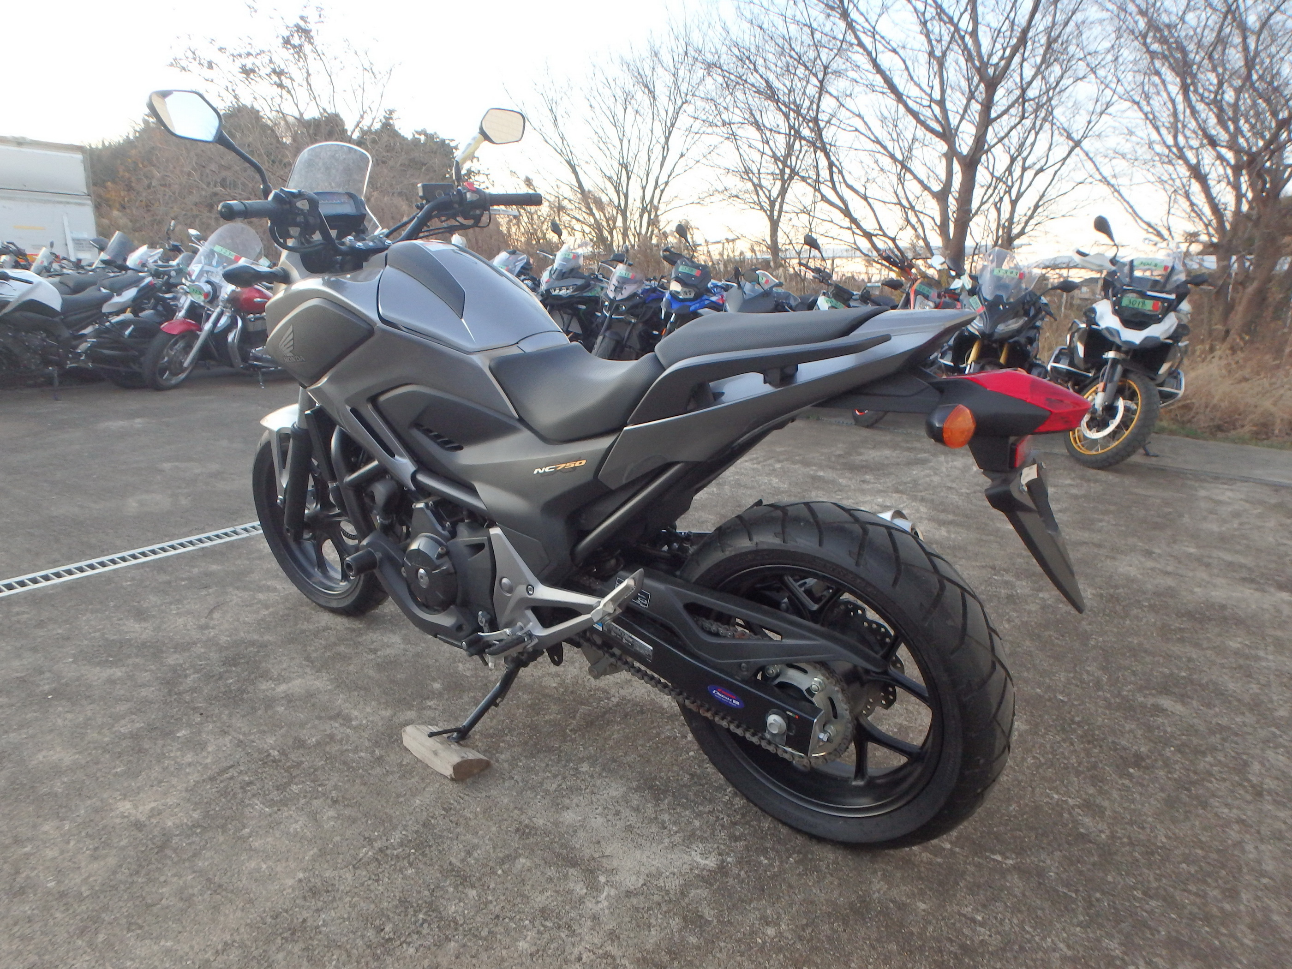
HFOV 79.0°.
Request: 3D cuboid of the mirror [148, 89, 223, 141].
[{"bbox_3d":[-0.802,-0.640,1.363,0.050,0.090,0.138,7,22,27],"label":"mirror"}]

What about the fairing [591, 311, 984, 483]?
[{"bbox_3d":[0.211,-0.134,1.232,0.580,0.300,0.250,11,25,36],"label":"fairing"}]

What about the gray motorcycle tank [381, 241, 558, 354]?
[{"bbox_3d":[-0.347,-0.398,1.601,0.410,0.205,0.280,11,24,35],"label":"gray motorcycle tank"}]

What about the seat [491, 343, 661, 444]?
[{"bbox_3d":[-0.078,-0.187,1.470,0.340,0.155,0.290,11,24,35],"label":"seat"}]

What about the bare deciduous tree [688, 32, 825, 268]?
[{"bbox_3d":[2.018,-4.812,13.235,2.600,5.100,2.500,2,13,0],"label":"bare deciduous tree"}]

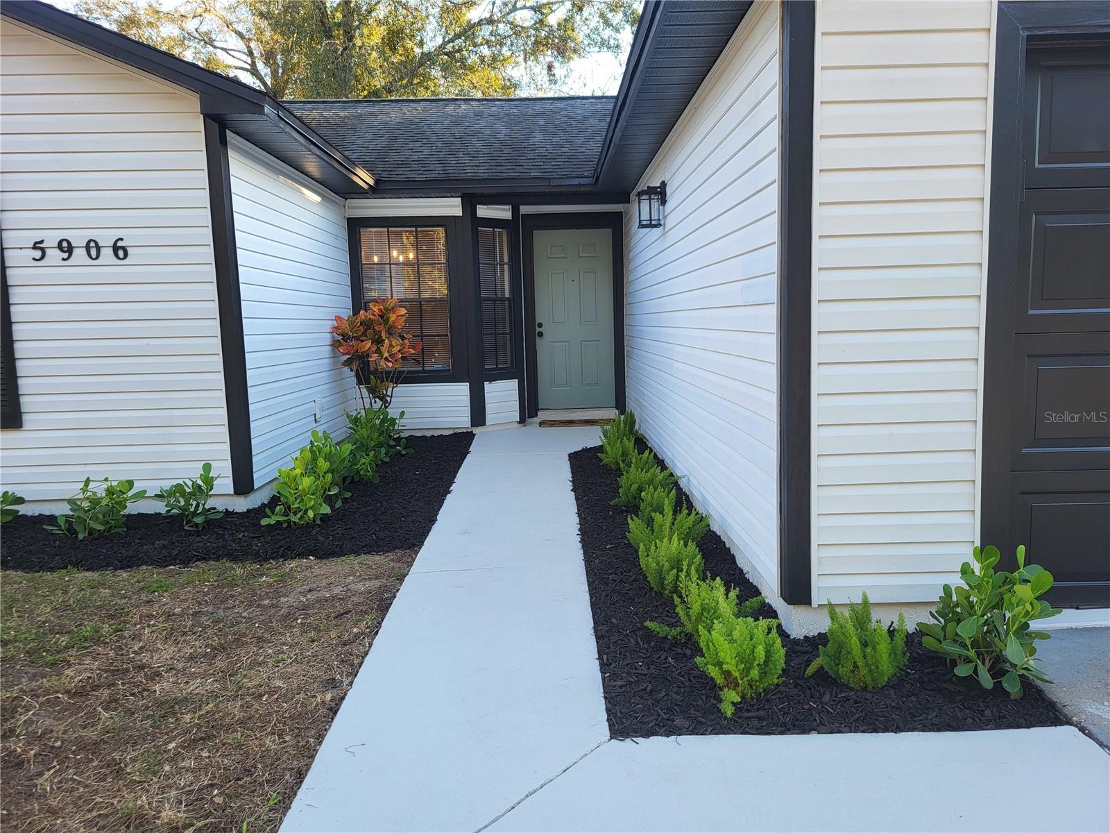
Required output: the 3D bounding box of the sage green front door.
[{"bbox_3d":[0.230,-1.101,9.518,0.900,2.030,0.050,-2,7,0],"label":"sage green front door"}]

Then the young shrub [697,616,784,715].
[{"bbox_3d":[0.624,0.796,2.803,0.301,0.267,0.310,-2,7,0],"label":"young shrub"}]

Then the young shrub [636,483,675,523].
[{"bbox_3d":[0.605,0.521,5.015,0.270,0.247,0.300,-1,6,0],"label":"young shrub"}]

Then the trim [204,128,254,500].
[{"bbox_3d":[-2.070,-0.672,5.313,0.100,2.356,0.120,-1,6,0],"label":"trim"}]

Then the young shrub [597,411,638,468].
[{"bbox_3d":[0.516,0.173,6.847,0.328,0.440,0.420,-1,6,0],"label":"young shrub"}]

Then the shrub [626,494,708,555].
[{"bbox_3d":[0.608,0.567,4.477,0.438,0.306,0.380,-1,6,0],"label":"shrub"}]

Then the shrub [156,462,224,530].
[{"bbox_3d":[-2.298,0.485,5.252,0.425,0.400,0.380,-1,6,0],"label":"shrub"}]

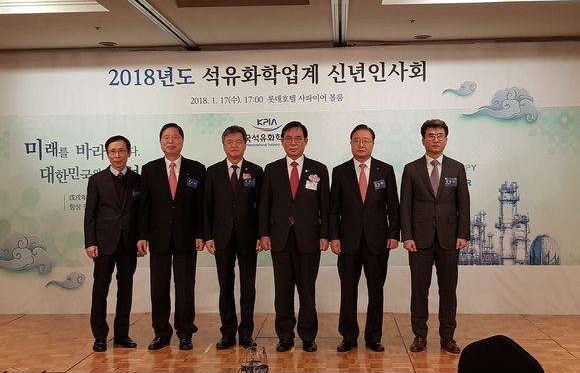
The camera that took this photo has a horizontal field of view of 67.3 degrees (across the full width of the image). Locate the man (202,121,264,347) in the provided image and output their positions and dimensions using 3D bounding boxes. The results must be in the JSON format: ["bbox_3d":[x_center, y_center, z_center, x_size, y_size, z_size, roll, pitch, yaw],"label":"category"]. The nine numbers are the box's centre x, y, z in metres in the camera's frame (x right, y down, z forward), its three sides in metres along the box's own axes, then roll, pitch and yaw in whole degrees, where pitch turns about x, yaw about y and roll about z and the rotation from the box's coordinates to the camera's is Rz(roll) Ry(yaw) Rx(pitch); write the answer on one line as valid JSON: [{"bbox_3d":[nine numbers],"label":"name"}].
[{"bbox_3d":[-0.444,0.380,3.448,0.466,1.717,0.330,-1,3,-6],"label":"man"}]

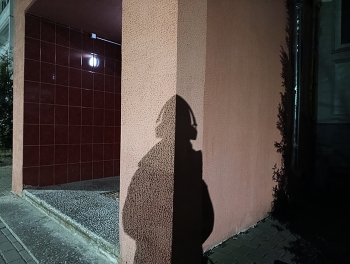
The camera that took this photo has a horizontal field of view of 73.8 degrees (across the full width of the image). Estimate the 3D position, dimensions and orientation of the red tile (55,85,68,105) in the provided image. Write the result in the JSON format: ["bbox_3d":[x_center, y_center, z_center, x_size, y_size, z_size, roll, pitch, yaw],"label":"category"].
[{"bbox_3d":[-1.736,-0.557,3.574,0.012,0.300,0.200,1,0,44],"label":"red tile"}]

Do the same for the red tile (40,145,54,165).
[{"bbox_3d":[-1.888,0.347,3.433,0.200,0.300,0.010,0,1,-45],"label":"red tile"}]

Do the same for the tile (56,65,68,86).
[{"bbox_3d":[-1.732,-0.859,3.573,0.012,0.300,0.200,1,0,44],"label":"tile"}]

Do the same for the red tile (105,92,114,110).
[{"bbox_3d":[-1.173,-0.554,4.154,0.010,0.300,0.200,1,0,44],"label":"red tile"}]

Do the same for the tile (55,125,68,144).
[{"bbox_3d":[-1.738,0.045,3.563,0.010,0.300,0.200,2,1,43],"label":"tile"}]

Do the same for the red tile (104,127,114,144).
[{"bbox_3d":[-1.181,0.050,4.157,0.010,0.300,0.200,1,0,44],"label":"red tile"}]

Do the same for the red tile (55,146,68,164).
[{"bbox_3d":[-1.746,0.348,3.575,0.200,0.300,0.010,0,1,-45],"label":"red tile"}]

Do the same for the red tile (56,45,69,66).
[{"bbox_3d":[-1.729,-1.161,3.571,0.012,0.300,0.200,1,0,44],"label":"red tile"}]

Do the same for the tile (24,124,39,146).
[{"bbox_3d":[-2.024,0.045,3.285,0.012,0.300,0.200,1,0,44],"label":"tile"}]

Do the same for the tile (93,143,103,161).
[{"bbox_3d":[-1.327,0.350,4.013,0.010,0.300,0.200,1,0,44],"label":"tile"}]

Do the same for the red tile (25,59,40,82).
[{"bbox_3d":[-2.008,-0.857,3.277,0.200,0.300,0.010,0,1,-45],"label":"red tile"}]

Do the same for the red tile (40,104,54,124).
[{"bbox_3d":[-1.877,-0.254,3.426,0.200,0.300,0.010,0,1,-45],"label":"red tile"}]

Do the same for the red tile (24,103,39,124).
[{"bbox_3d":[-2.012,-0.257,3.266,0.010,0.300,0.200,2,1,43],"label":"red tile"}]

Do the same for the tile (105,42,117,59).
[{"bbox_3d":[-1.146,-1.454,4.119,0.200,0.300,0.010,0,1,-45],"label":"tile"}]

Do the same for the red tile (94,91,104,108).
[{"bbox_3d":[-1.315,-0.554,4.012,0.012,0.300,0.200,1,0,44],"label":"red tile"}]

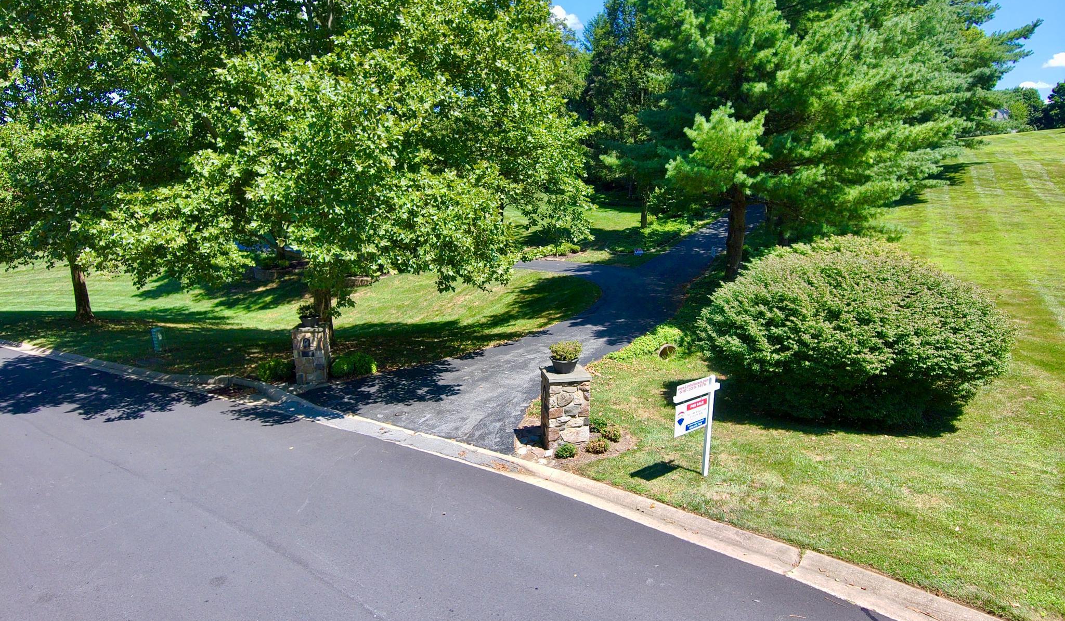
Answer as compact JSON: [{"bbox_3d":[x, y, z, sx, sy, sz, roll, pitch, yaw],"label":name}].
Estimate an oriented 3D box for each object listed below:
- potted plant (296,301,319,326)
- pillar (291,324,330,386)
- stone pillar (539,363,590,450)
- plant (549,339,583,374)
[{"bbox_3d":[-6.463,0.127,18.574,0.650,0.640,0.630,-1,13,-6],"label":"potted plant"},{"bbox_3d":[-6.395,1.233,18.813,0.860,1.570,0.860,-1,13,-6],"label":"pillar"},{"bbox_3d":[0.679,2.021,13.505,0.870,1.520,0.870,-2,13,-10],"label":"stone pillar"},{"bbox_3d":[0.682,0.948,13.333,0.660,0.620,0.640,-2,13,-10],"label":"plant"}]

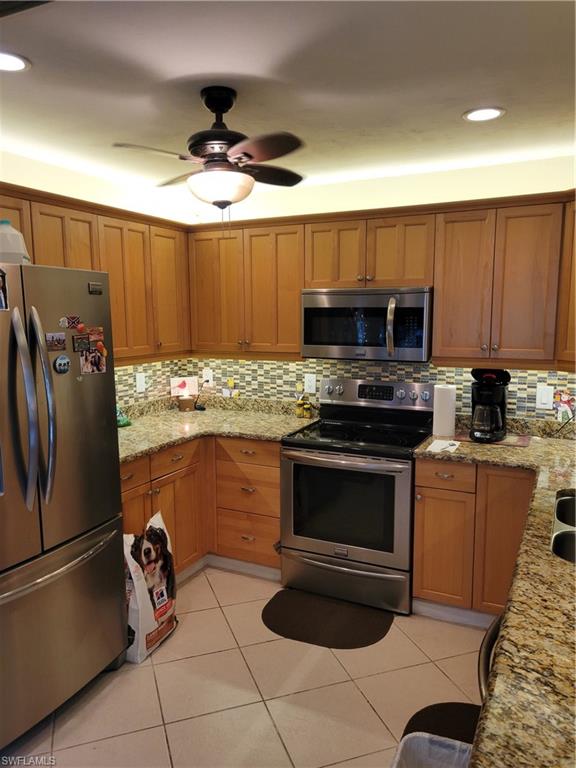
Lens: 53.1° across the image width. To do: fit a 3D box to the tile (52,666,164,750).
[{"bbox_3d":[-0.750,1.340,2.408,0.407,0.012,0.407,-3,8,-19],"label":"tile"}]

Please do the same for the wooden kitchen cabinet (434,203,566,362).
[{"bbox_3d":[1.137,-0.530,3.139,0.620,0.790,0.320,3,8,26],"label":"wooden kitchen cabinet"}]

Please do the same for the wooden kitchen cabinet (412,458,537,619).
[{"bbox_3d":[1.054,0.728,3.141,0.568,0.760,0.625,3,8,27],"label":"wooden kitchen cabinet"}]

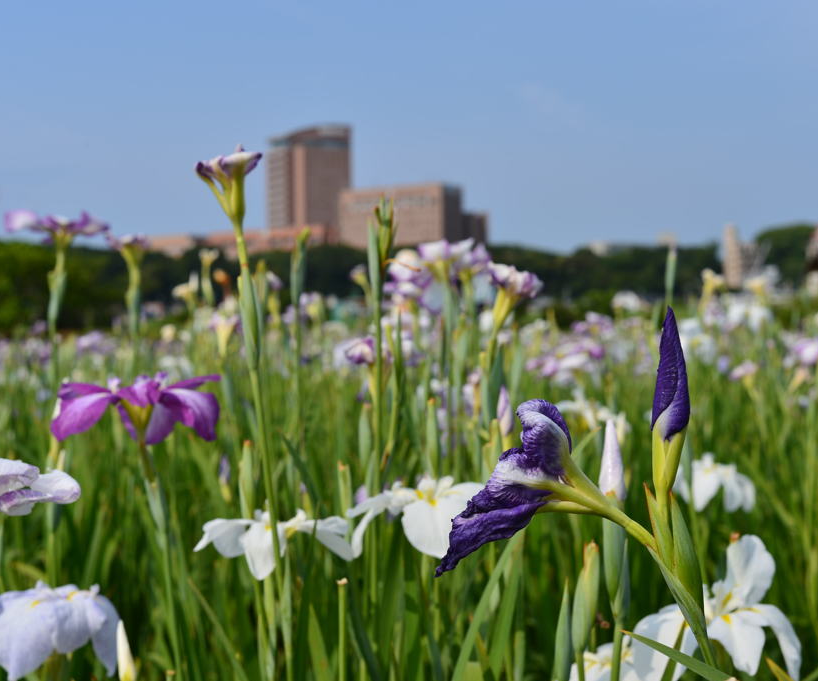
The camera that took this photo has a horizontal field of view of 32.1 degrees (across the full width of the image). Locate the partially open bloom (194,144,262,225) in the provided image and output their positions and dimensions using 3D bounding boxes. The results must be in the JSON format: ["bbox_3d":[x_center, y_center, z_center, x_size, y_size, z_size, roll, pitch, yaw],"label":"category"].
[{"bbox_3d":[-0.175,-0.150,1.370,0.064,0.076,0.058,0,1,0],"label":"partially open bloom"}]

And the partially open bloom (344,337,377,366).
[{"bbox_3d":[-0.067,0.015,1.950,0.046,0.040,0.045,0,1,0],"label":"partially open bloom"}]

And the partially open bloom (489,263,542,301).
[{"bbox_3d":[0.129,-0.071,1.700,0.063,0.045,0.060,0,1,0],"label":"partially open bloom"}]

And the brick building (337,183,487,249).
[{"bbox_3d":[1.539,-53.440,625.000,61.000,30.000,30.000,1,1,38],"label":"brick building"}]

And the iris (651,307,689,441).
[{"bbox_3d":[0.138,0.017,0.750,0.020,0.069,0.019,0,1,0],"label":"iris"}]

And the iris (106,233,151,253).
[{"bbox_3d":[-0.482,-0.167,2.450,0.074,0.037,0.072,0,1,0],"label":"iris"}]

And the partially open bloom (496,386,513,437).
[{"bbox_3d":[0.112,0.082,1.670,0.021,0.060,0.020,0,1,0],"label":"partially open bloom"}]

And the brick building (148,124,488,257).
[{"bbox_3d":[-42.498,-66.882,660.000,158.000,62.000,48.000,1,1,30],"label":"brick building"}]

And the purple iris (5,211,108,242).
[{"bbox_3d":[-0.459,-0.147,1.850,0.130,0.043,0.115,0,1,0],"label":"purple iris"}]

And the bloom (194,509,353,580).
[{"bbox_3d":[-0.132,0.200,1.400,0.152,0.066,0.135,0,1,0],"label":"bloom"}]

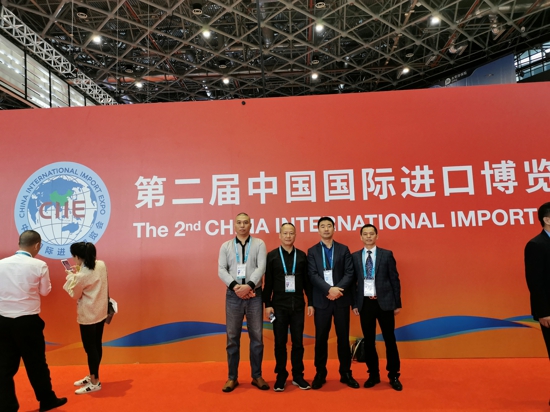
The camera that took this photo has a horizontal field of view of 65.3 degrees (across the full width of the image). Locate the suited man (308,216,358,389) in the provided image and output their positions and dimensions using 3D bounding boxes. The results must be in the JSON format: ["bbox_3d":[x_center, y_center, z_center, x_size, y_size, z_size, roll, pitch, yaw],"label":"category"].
[{"bbox_3d":[0.607,0.987,4.528,0.530,1.740,0.360,-2,-7,5],"label":"suited man"}]

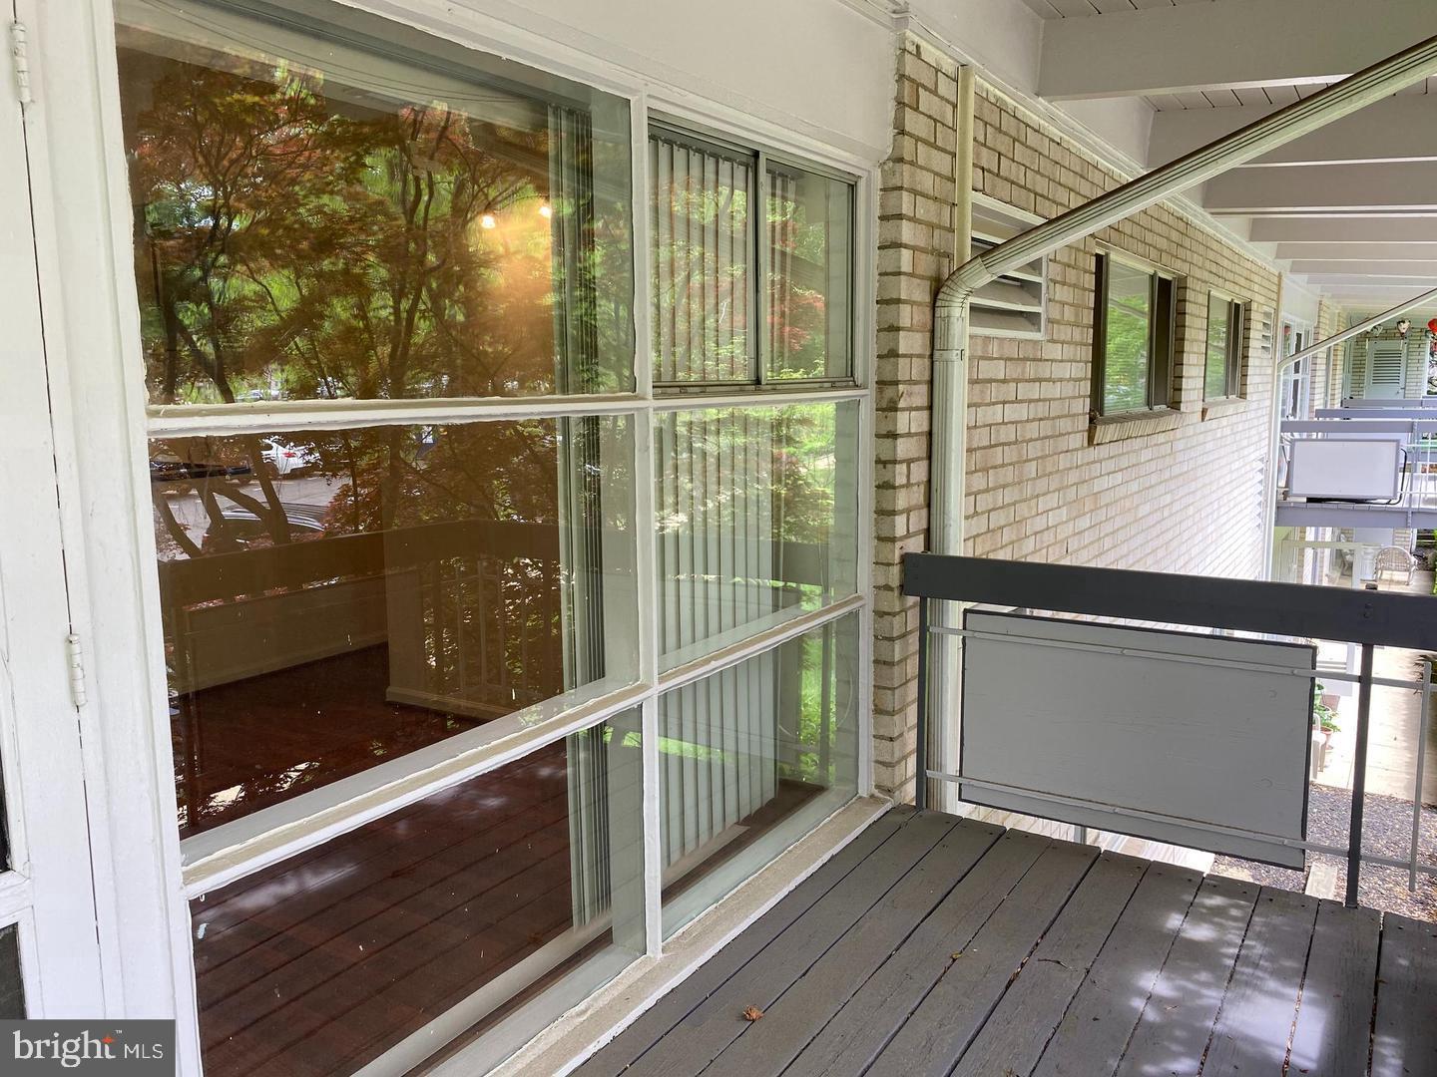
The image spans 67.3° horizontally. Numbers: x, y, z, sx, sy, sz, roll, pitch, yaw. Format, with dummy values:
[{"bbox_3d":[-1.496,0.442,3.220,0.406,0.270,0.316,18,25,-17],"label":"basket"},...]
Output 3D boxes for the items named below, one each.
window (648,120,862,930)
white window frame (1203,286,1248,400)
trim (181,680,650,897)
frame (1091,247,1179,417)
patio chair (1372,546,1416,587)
[{"bbox_3d":[0.145,-0.048,2.909,0.080,1.930,1.090,5,10,33],"label":"window"},{"bbox_3d":[3.967,-1.514,8.576,0.090,0.840,2.140,5,10,33],"label":"white window frame"},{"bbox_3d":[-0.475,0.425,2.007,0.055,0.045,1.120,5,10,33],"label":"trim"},{"bbox_3d":[2.322,-1.129,6.099,0.090,0.840,2.200,5,10,33],"label":"frame"},{"bbox_3d":[13.858,0.553,22.084,0.660,0.740,0.620,7,11,42],"label":"patio chair"}]

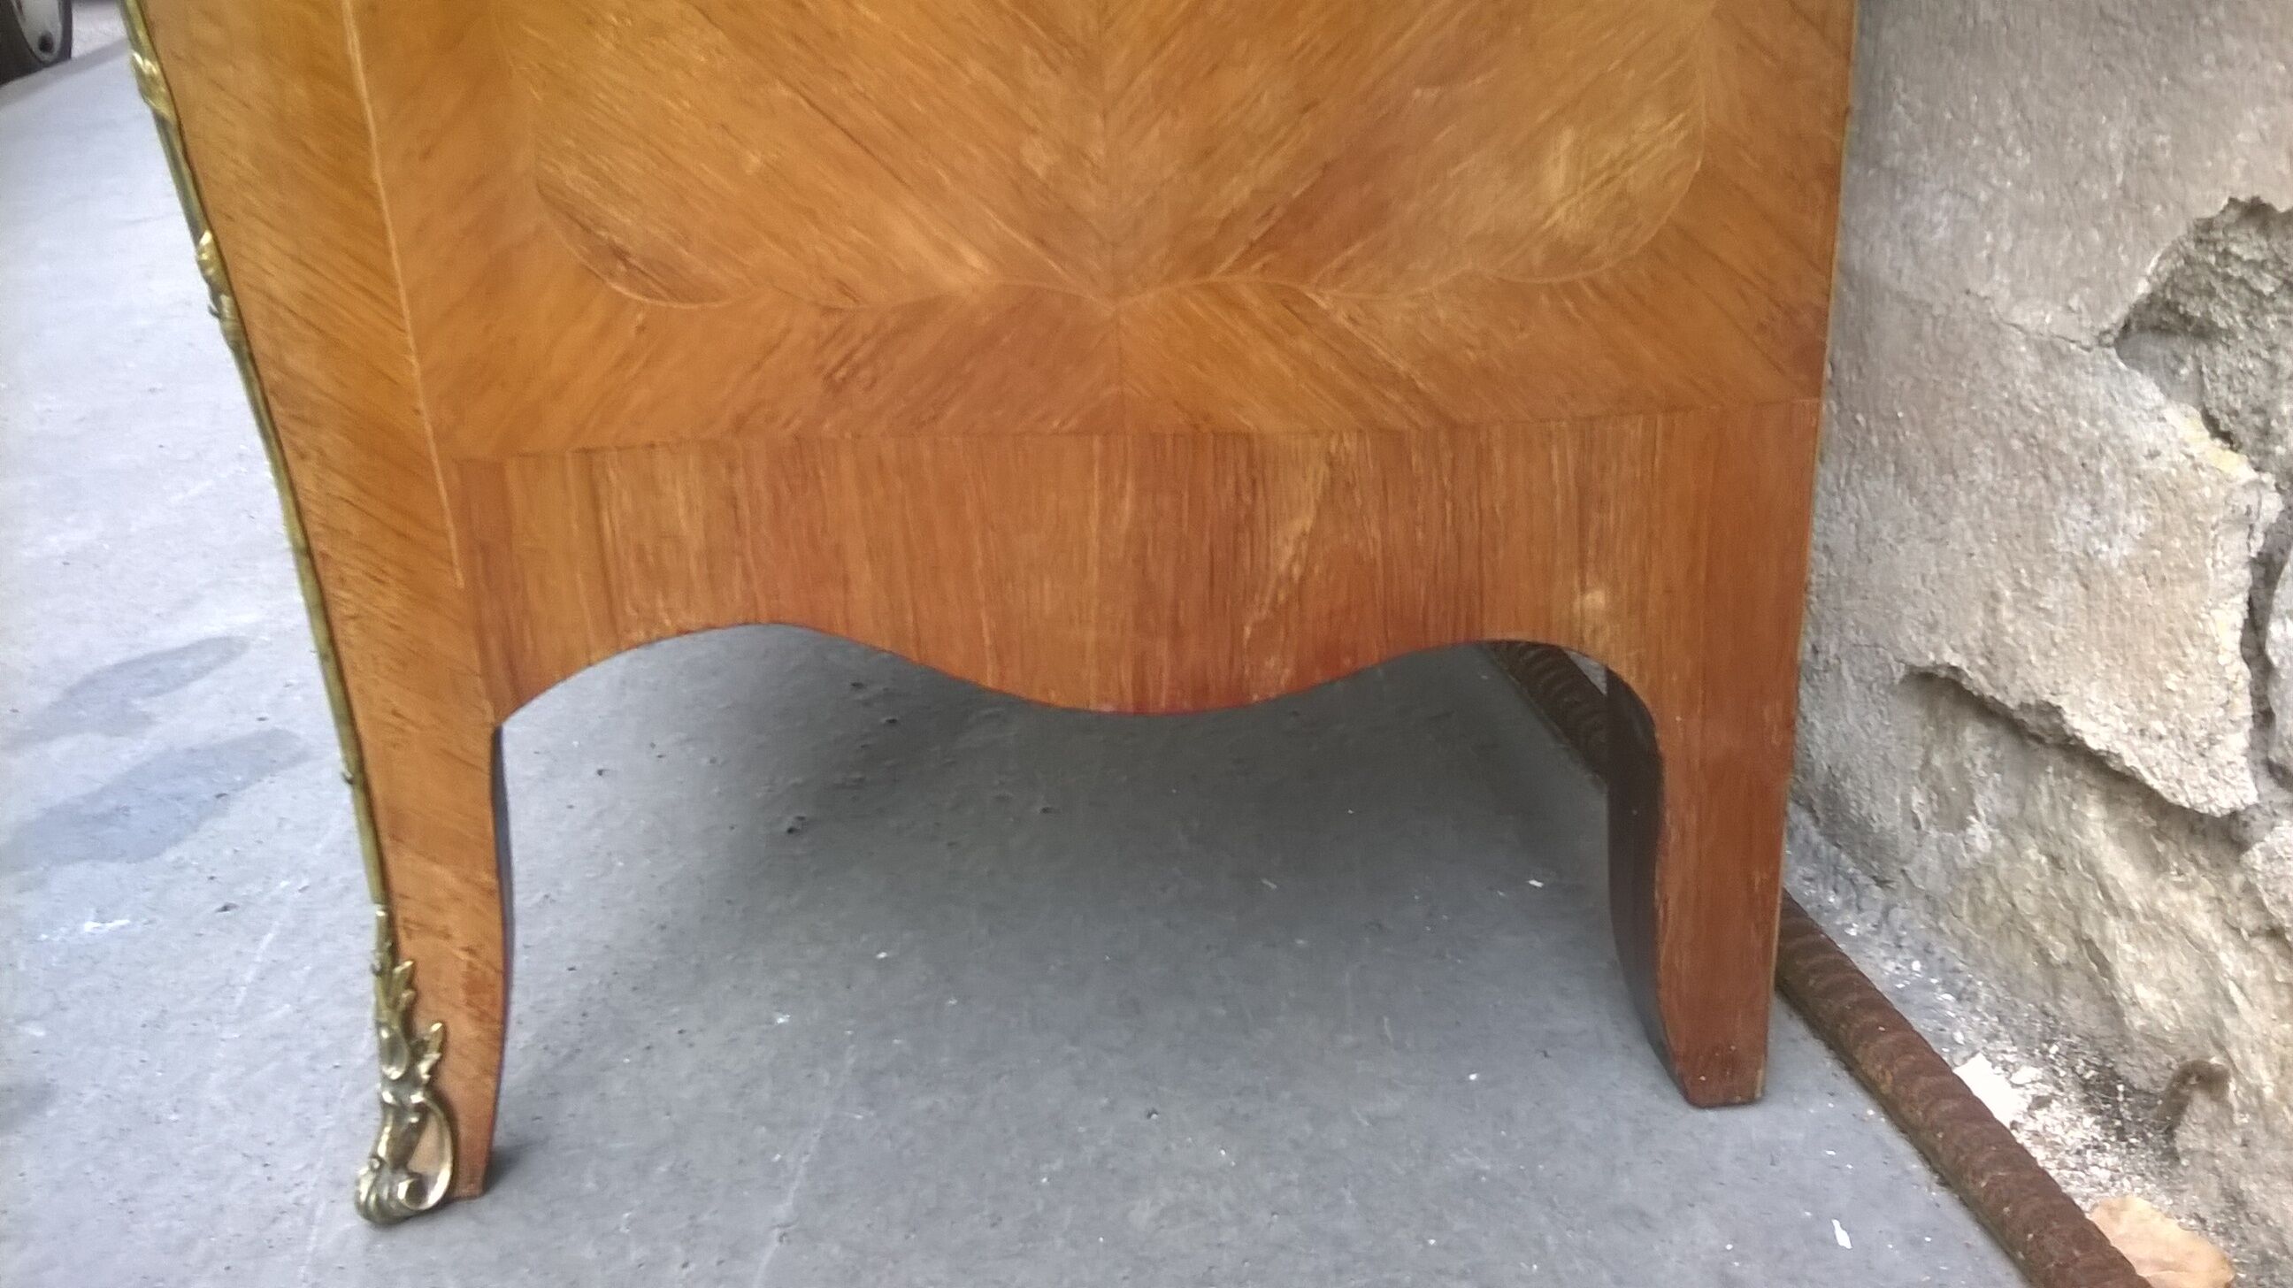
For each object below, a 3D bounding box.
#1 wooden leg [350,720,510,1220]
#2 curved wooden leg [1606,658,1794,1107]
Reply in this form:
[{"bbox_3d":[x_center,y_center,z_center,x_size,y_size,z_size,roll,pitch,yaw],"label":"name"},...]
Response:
[{"bbox_3d":[-0.228,0.100,0.627,0.056,0.164,0.046,-4,20,-6],"label":"wooden leg"},{"bbox_3d":[0.179,0.074,0.672,0.056,0.162,0.049,-4,20,-6],"label":"curved wooden leg"}]

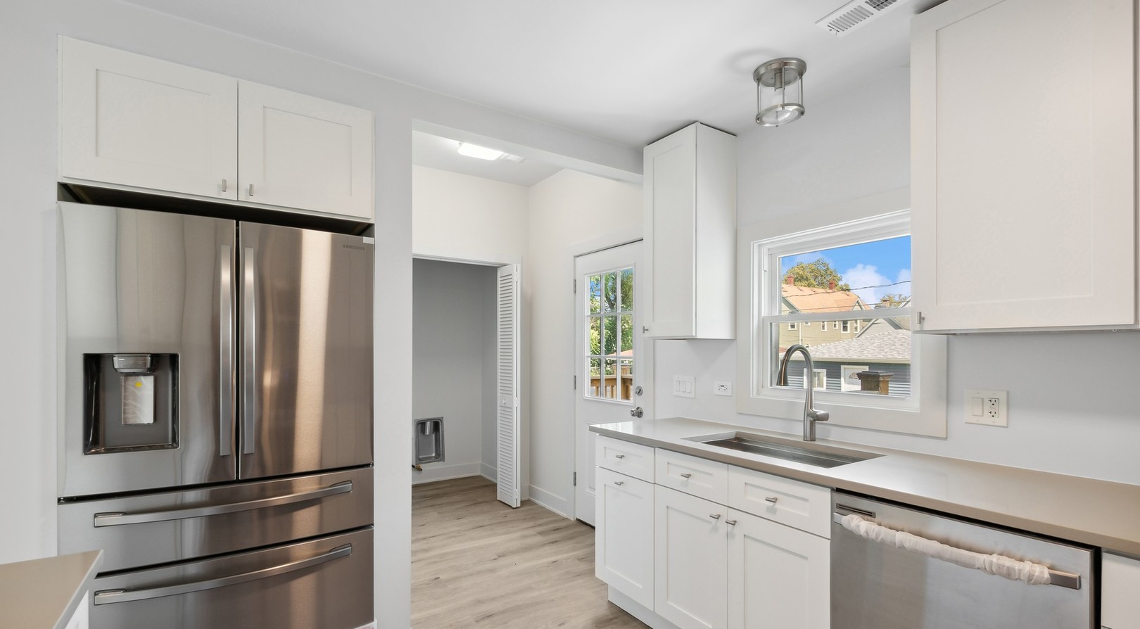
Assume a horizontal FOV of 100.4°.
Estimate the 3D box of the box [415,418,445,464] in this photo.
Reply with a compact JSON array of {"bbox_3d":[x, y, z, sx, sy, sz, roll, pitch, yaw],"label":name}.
[{"bbox_3d":[-1.456,1.294,4.909,0.310,0.460,0.100,1,-4,-32],"label":"box"}]

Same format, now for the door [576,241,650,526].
[{"bbox_3d":[0.272,0.549,3.380,0.050,2.030,0.770,2,-4,-37],"label":"door"}]

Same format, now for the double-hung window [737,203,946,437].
[{"bbox_3d":[1.169,0.010,2.159,0.100,0.950,0.885,2,-4,-37],"label":"double-hung window"}]

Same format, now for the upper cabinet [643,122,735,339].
[{"bbox_3d":[0.649,-0.403,2.591,0.310,1.070,0.385,2,-4,-37],"label":"upper cabinet"}]

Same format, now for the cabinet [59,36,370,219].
[{"bbox_3d":[-1.332,-0.601,1.932,0.915,0.457,0.550,1,-4,-32],"label":"cabinet"}]

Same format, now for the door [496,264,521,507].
[{"bbox_3d":[-0.523,0.598,4.025,0.060,2.010,0.290,2,-4,-40],"label":"door"}]

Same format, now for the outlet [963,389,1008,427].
[{"bbox_3d":[1.472,0.331,1.679,0.012,0.122,0.117,2,-4,-37],"label":"outlet"}]

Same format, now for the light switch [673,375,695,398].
[{"bbox_3d":[0.669,0.420,2.772,0.012,0.119,0.160,2,-4,-37],"label":"light switch"}]

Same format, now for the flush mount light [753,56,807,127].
[{"bbox_3d":[0.867,-0.915,1.960,0.200,0.195,0.200,0,-3,0],"label":"flush mount light"}]

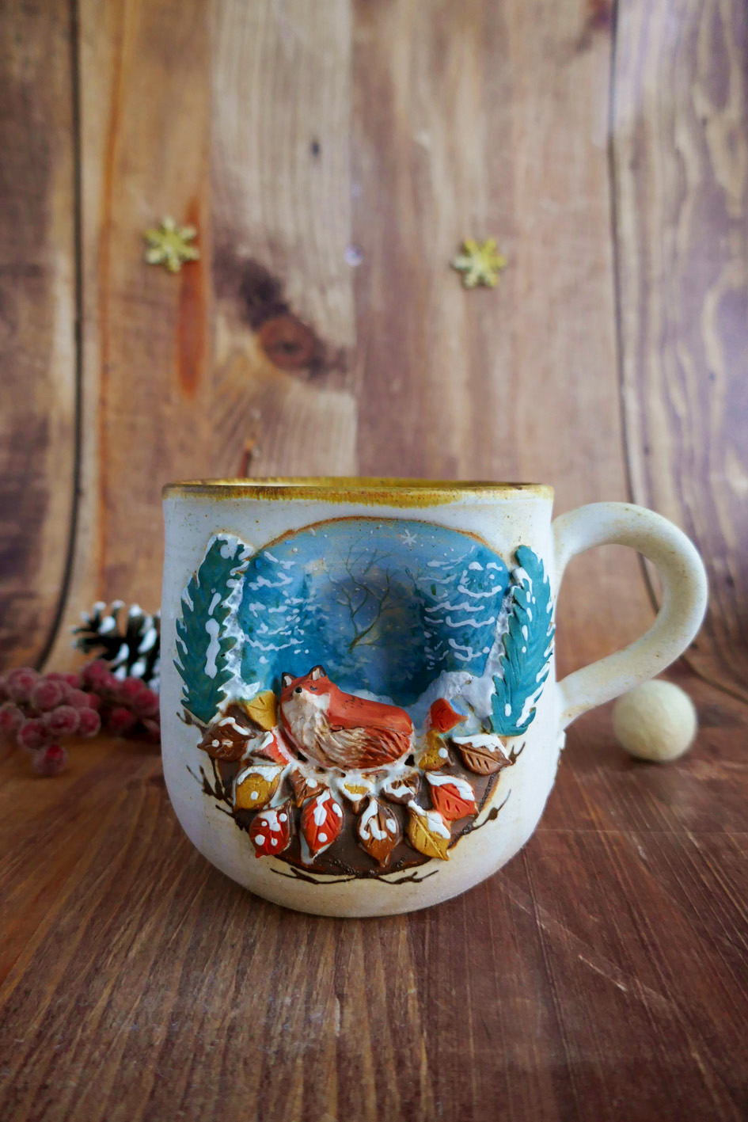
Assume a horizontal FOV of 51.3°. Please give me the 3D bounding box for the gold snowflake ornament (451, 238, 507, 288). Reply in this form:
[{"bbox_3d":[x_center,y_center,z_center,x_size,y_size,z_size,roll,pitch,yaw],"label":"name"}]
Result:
[{"bbox_3d":[0.060,-0.170,0.446,0.031,0.028,0.004,-1,-3,-8],"label":"gold snowflake ornament"}]

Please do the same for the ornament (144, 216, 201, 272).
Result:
[{"bbox_3d":[-0.109,-0.170,0.418,0.029,0.030,0.004,-1,-3,-8],"label":"ornament"}]

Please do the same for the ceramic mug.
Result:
[{"bbox_3d":[0.014,0.025,0.188,0.130,0.089,0.097,0,8,-3],"label":"ceramic mug"}]

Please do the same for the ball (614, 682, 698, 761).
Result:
[{"bbox_3d":[0.088,0.050,0.245,0.025,0.025,0.025,0,8,0],"label":"ball"}]

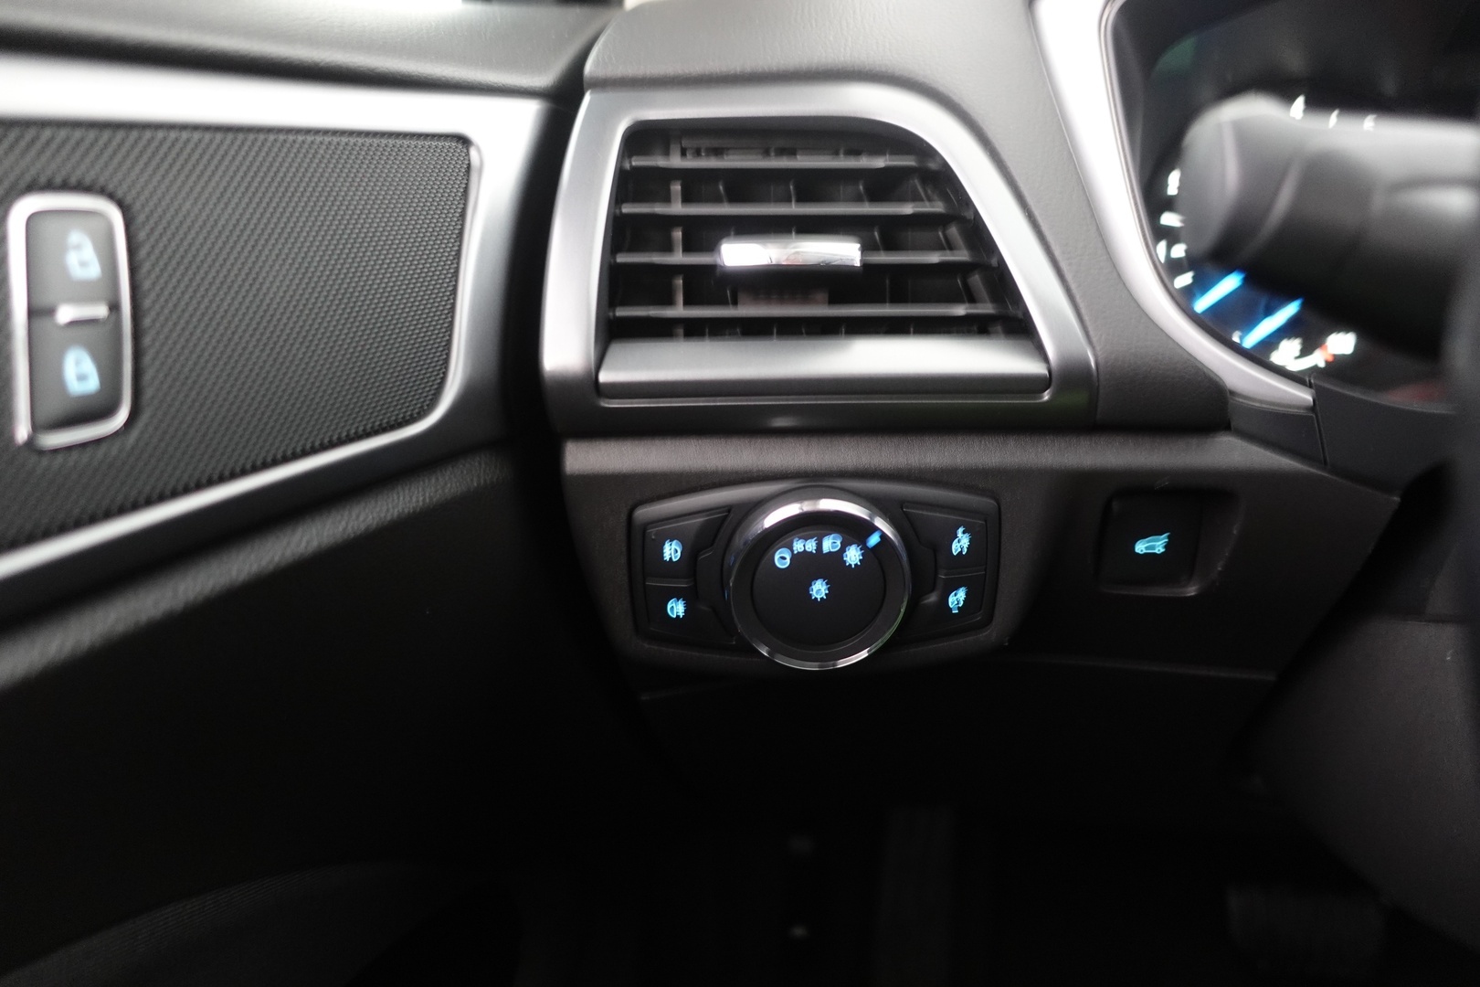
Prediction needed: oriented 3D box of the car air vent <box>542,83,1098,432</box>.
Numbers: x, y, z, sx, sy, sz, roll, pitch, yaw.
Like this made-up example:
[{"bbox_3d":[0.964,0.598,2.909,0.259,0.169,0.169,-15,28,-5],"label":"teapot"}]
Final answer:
[{"bbox_3d":[0.022,-0.068,0.290,0.155,0.096,0.040,0,8,-3],"label":"car air vent"}]

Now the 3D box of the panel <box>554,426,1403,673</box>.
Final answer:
[{"bbox_3d":[0.067,0.018,0.288,0.232,0.066,0.048,0,12,-2],"label":"panel"}]

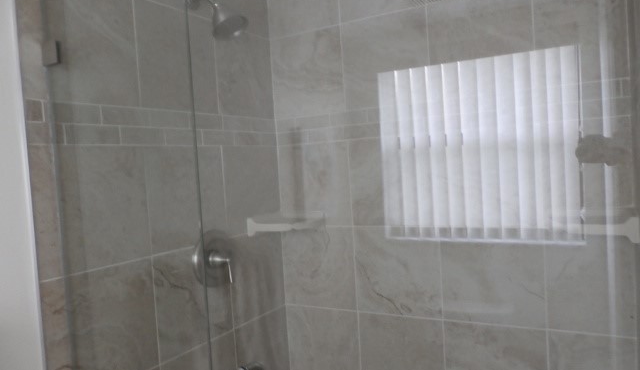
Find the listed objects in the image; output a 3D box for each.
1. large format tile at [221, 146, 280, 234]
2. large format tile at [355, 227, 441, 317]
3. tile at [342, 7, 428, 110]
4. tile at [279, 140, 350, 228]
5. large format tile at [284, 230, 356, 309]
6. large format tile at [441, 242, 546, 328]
[{"bbox_3d":[-0.244,0.017,1.684,0.010,0.307,0.300,-2,3,32],"label":"large format tile"},{"bbox_3d":[0.268,0.300,1.611,0.304,0.308,0.010,-2,2,28],"label":"large format tile"},{"bbox_3d":[0.225,-0.423,1.584,0.304,0.308,0.010,-2,2,28],"label":"tile"},{"bbox_3d":[-0.021,0.001,1.743,0.304,0.307,0.010,-2,2,28],"label":"tile"},{"bbox_3d":[-0.003,0.311,1.755,0.304,0.308,0.010,-2,2,28],"label":"large format tile"},{"bbox_3d":[0.541,0.289,1.467,0.308,0.308,0.010,-2,2,28],"label":"large format tile"}]

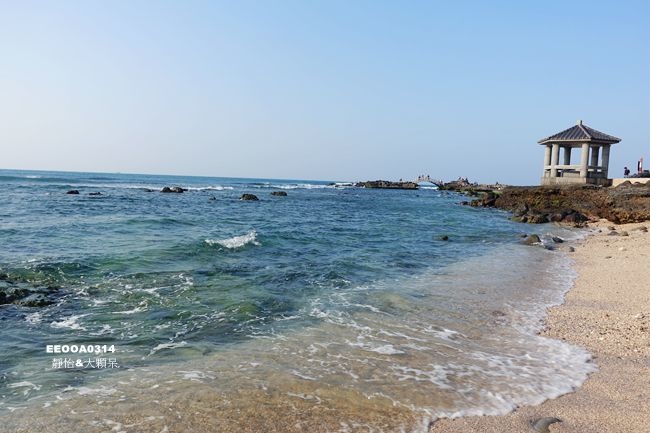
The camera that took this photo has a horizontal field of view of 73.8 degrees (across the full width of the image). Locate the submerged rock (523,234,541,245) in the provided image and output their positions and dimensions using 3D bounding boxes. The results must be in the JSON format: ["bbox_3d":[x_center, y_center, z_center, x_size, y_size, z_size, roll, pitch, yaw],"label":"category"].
[{"bbox_3d":[6.969,0.748,14.589,0.600,0.320,0.500,4,5,26],"label":"submerged rock"}]

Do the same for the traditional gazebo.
[{"bbox_3d":[20.224,-5.058,34.787,5.855,5.160,5.070,6,6,42],"label":"traditional gazebo"}]

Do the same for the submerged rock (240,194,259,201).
[{"bbox_3d":[-6.510,-1.697,37.542,1.600,0.600,1.200,1,5,-10],"label":"submerged rock"}]

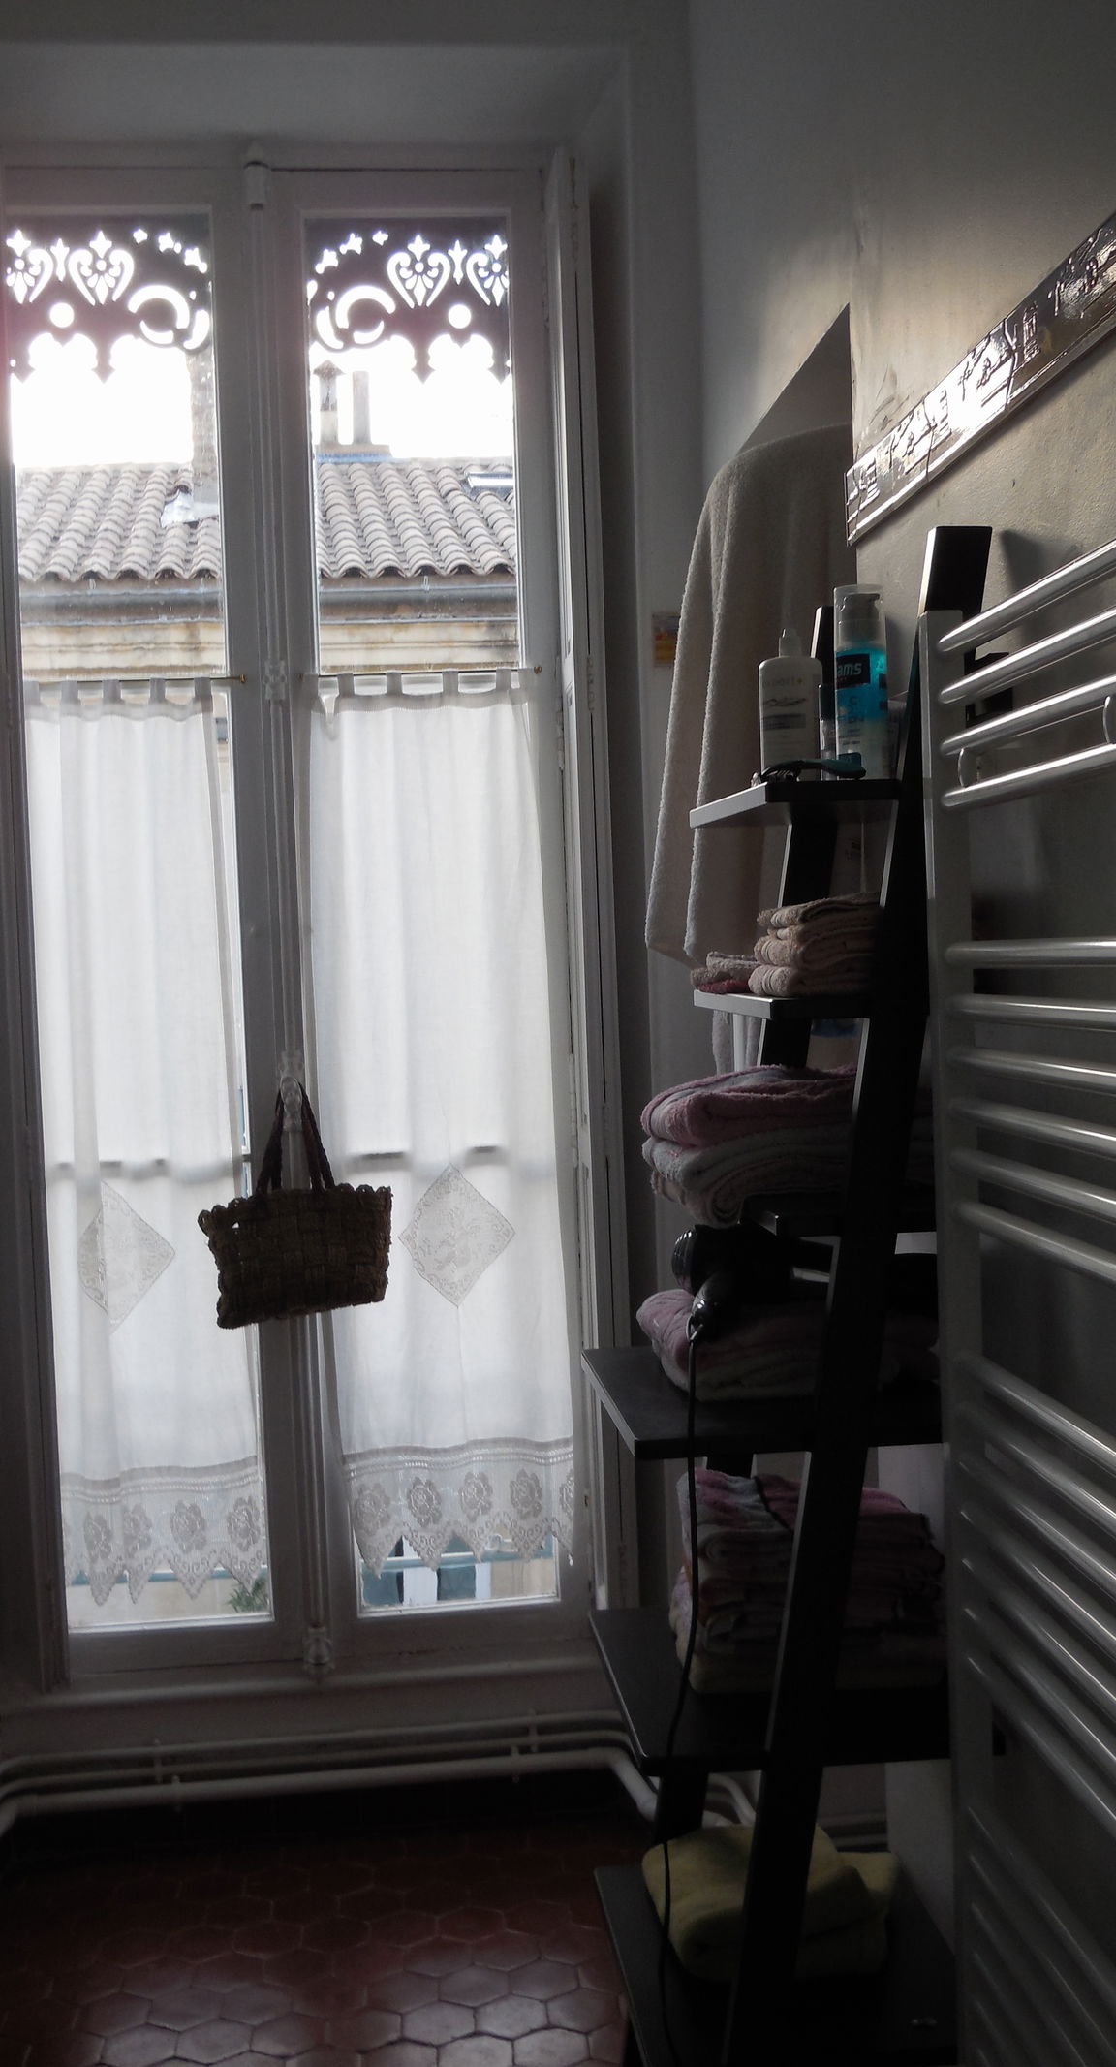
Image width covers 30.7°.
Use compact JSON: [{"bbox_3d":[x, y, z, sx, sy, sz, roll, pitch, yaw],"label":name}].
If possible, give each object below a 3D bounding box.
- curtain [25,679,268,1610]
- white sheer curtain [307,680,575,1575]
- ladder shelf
[{"bbox_3d":[-0.696,0.190,3.435,0.355,1.560,0.050,-2,2,-6],"label":"curtain"},{"bbox_3d":[-0.199,0.160,3.486,0.415,1.545,0.050,-2,2,-6],"label":"white sheer curtain"},{"bbox_3d":[0.210,0.485,2.063,0.375,1.876,0.484,-2,2,-6],"label":"ladder shelf"}]

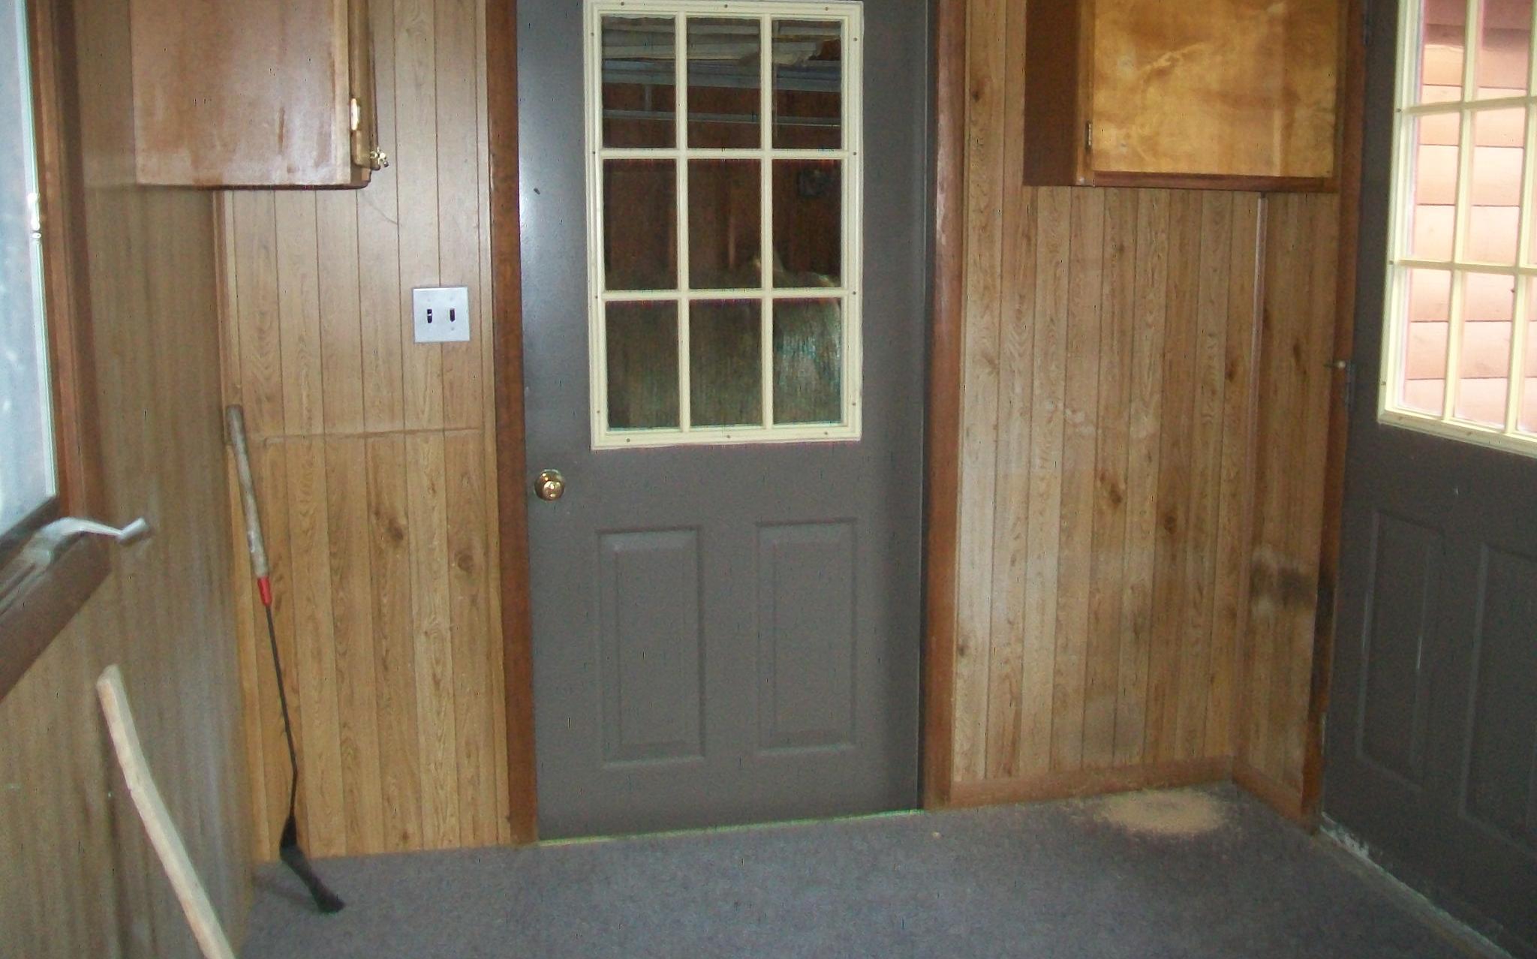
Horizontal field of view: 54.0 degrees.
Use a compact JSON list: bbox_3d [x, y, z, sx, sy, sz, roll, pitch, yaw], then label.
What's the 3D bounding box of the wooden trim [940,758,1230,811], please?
[{"bbox_3d":[0.814,0.761,3.766,0.762,0.072,0.020,-2,9,-12],"label":"wooden trim"}]

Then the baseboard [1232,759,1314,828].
[{"bbox_3d":[1.226,0.771,3.699,0.020,0.072,0.315,-2,9,-12],"label":"baseboard"}]

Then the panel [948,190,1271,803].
[{"bbox_3d":[0.822,0.022,3.663,0.758,1.439,0.020,-2,9,-12],"label":"panel"}]

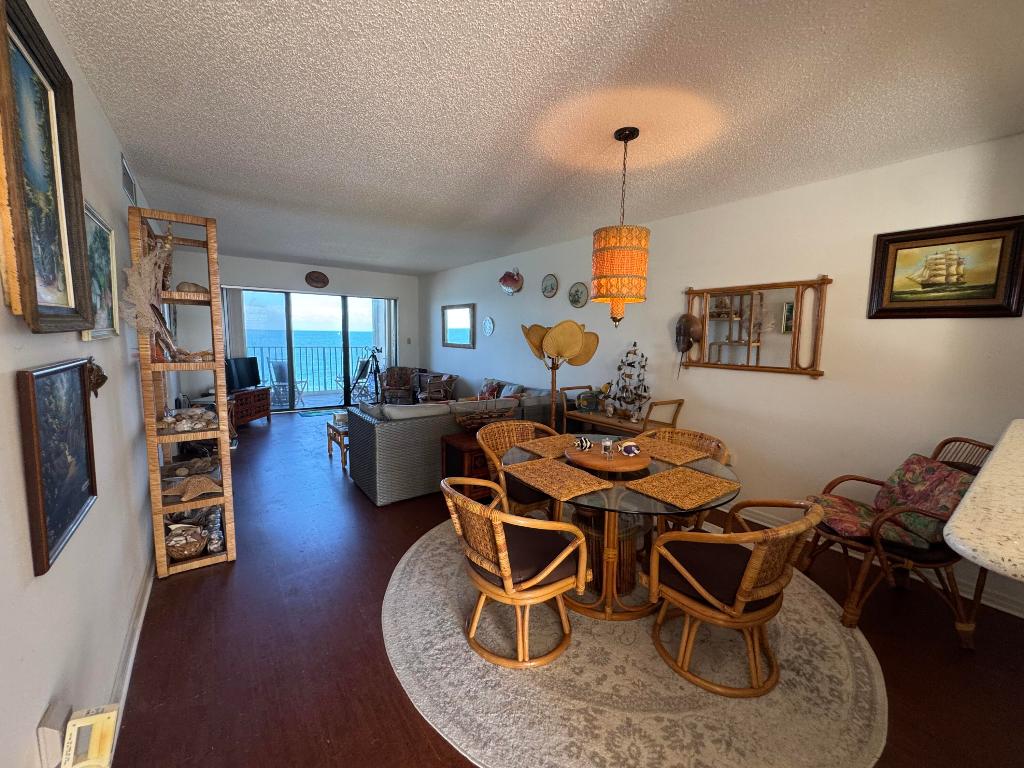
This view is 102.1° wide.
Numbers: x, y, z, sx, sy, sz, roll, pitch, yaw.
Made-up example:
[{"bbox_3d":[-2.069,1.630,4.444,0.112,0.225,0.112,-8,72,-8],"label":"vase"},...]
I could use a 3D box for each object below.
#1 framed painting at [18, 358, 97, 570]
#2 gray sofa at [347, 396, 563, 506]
[{"bbox_3d":[-1.273,0.188,1.179,0.034,0.478,0.493,-3,8,-36],"label":"framed painting"},{"bbox_3d":[-0.498,0.501,4.260,2.100,0.745,0.950,-4,9,-36],"label":"gray sofa"}]

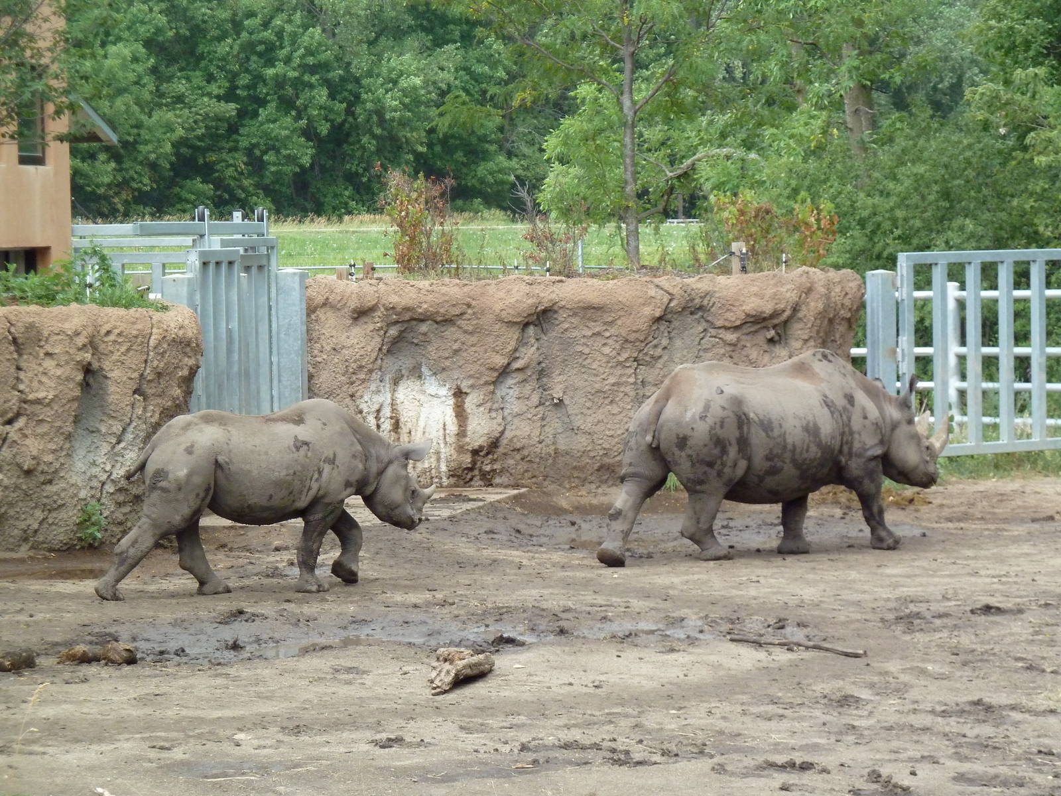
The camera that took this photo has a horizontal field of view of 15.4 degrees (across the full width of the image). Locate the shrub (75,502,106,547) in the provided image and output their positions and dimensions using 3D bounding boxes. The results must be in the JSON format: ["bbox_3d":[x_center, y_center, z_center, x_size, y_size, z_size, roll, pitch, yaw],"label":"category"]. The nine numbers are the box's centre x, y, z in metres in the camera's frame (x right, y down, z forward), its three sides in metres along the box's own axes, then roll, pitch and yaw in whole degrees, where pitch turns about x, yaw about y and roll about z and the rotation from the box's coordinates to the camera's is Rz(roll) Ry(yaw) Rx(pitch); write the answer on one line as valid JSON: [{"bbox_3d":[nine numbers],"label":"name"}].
[{"bbox_3d":[-3.316,0.950,29.491,0.230,0.340,0.200,-1,3,0],"label":"shrub"}]

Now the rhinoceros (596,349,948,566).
[{"bbox_3d":[1.756,0.396,28.364,2.920,1.450,0.870,-3,4,-31],"label":"rhinoceros"}]

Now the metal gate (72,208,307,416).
[{"bbox_3d":[-2.956,-0.382,34.026,2.100,2.520,2.000,-2,3,-15],"label":"metal gate"}]

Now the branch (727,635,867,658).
[{"bbox_3d":[1.542,1.400,22.509,0.120,0.080,1.080,-3,4,-40],"label":"branch"}]

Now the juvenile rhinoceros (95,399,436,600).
[{"bbox_3d":[-1.755,0.655,26.221,2.380,1.270,0.680,-2,3,-16],"label":"juvenile rhinoceros"}]

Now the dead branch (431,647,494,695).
[{"bbox_3d":[-0.362,1.459,21.309,0.340,0.150,0.800,0,3,10],"label":"dead branch"}]

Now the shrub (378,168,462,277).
[{"bbox_3d":[-1.026,-1.648,36.163,0.780,1.020,0.720,-1,3,0],"label":"shrub"}]

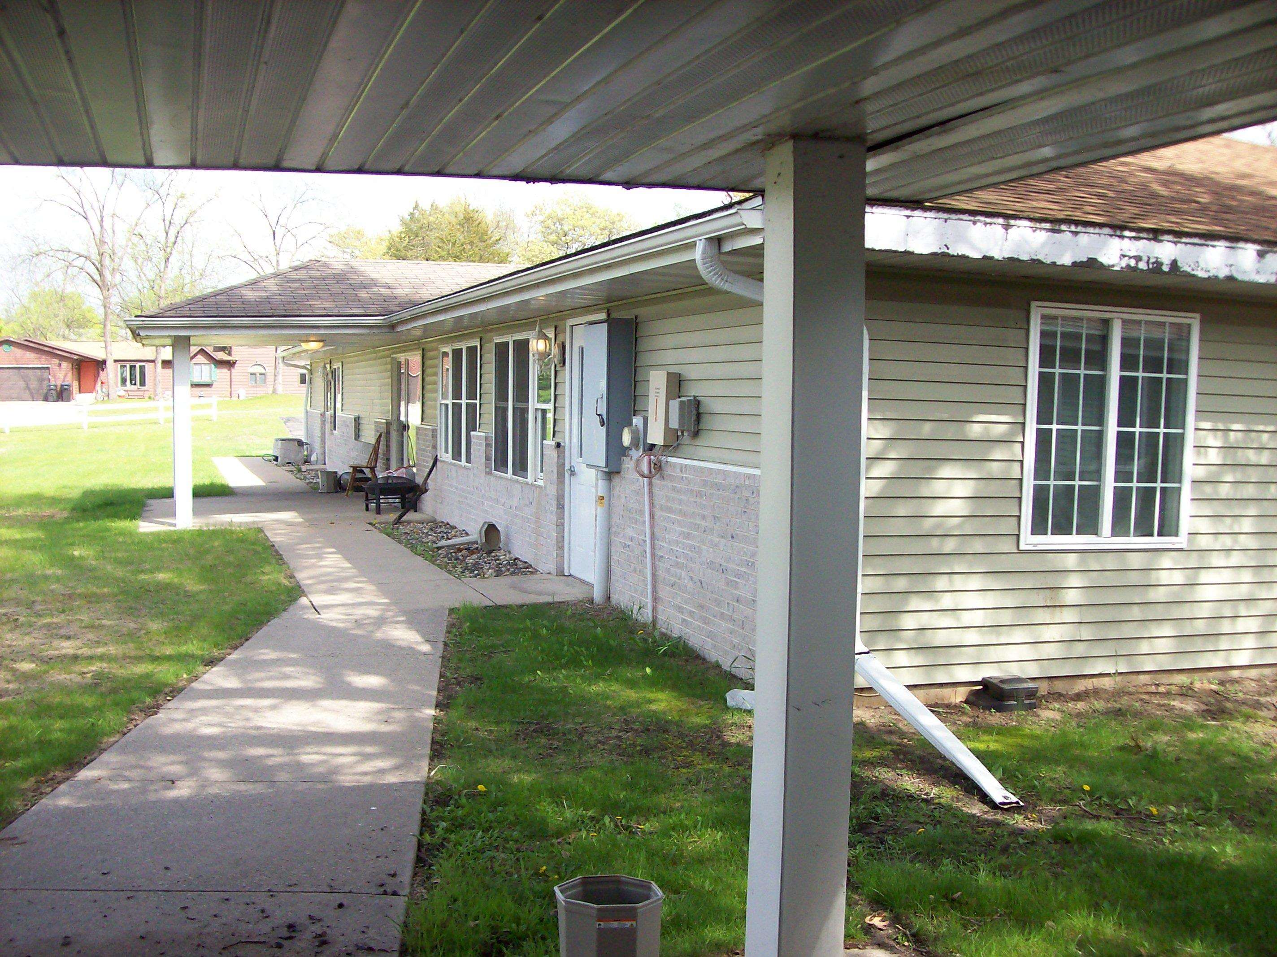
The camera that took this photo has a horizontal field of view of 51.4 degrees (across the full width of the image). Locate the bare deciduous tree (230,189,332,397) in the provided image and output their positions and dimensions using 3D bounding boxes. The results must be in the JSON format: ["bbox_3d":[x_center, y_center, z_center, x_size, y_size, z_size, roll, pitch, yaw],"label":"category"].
[{"bbox_3d":[-20.830,-10.996,77.000,6.191,12.269,6.200,1,4,-15],"label":"bare deciduous tree"}]

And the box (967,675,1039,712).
[{"bbox_3d":[1.986,1.158,7.105,0.270,0.145,0.230,0,4,-19],"label":"box"}]

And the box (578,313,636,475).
[{"bbox_3d":[-0.223,-0.600,9.636,0.200,1.070,0.600,0,4,-20],"label":"box"}]

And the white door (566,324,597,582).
[{"bbox_3d":[-0.429,-0.216,10.597,0.090,2.075,1.080,0,4,-19],"label":"white door"}]

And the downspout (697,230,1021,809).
[{"bbox_3d":[0.851,0.105,5.876,1.180,2.370,1.660,0,4,-19],"label":"downspout"}]

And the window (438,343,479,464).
[{"bbox_3d":[-2.049,-0.849,15.032,0.100,1.360,2.200,0,4,-20],"label":"window"}]

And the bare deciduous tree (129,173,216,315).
[{"bbox_3d":[-27.811,-11.638,79.000,5.800,14.100,5.600,0,4,-20],"label":"bare deciduous tree"}]

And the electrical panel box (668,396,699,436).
[{"bbox_3d":[0.276,-0.393,8.328,0.125,0.240,0.200,0,4,-20],"label":"electrical panel box"}]

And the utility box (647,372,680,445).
[{"bbox_3d":[0.169,-0.462,8.700,0.096,0.476,0.325,0,4,-19],"label":"utility box"}]

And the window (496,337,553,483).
[{"bbox_3d":[-1.120,-0.685,12.541,0.100,1.365,2.260,0,4,-19],"label":"window"}]

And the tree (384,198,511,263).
[{"bbox_3d":[-8.759,-7.383,60.310,6.300,10.600,6.300,0,4,-20],"label":"tree"}]

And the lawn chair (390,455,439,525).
[{"bbox_3d":[-2.638,0.131,15.673,0.590,0.810,0.550,0,4,-19],"label":"lawn chair"}]

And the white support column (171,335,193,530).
[{"bbox_3d":[-4.949,-0.507,14.424,0.190,2.120,0.190,0,4,-20],"label":"white support column"}]

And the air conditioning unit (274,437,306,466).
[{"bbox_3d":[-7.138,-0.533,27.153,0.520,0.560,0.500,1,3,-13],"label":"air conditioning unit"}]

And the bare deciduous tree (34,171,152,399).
[{"bbox_3d":[-31.736,-11.951,77.000,7.406,14.758,7.200,0,4,-22],"label":"bare deciduous tree"}]

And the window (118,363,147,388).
[{"bbox_3d":[-31.590,-6.425,83.000,1.750,1.580,0.120,1,3,-2],"label":"window"}]

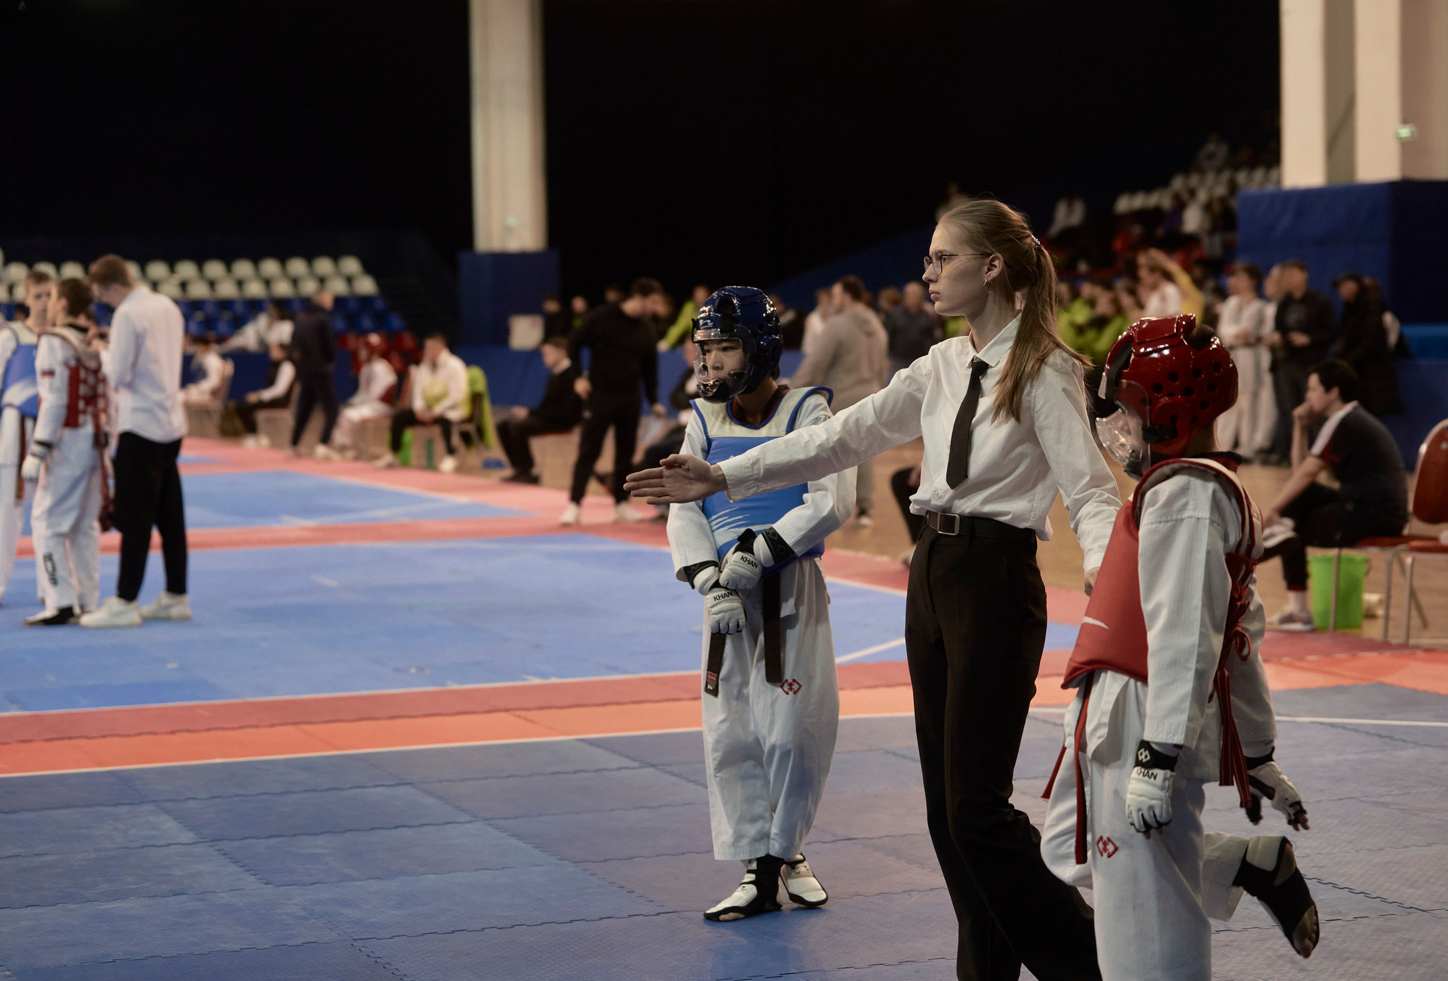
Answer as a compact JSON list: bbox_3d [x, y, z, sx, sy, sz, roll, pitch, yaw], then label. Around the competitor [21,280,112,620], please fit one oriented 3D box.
[{"bbox_3d":[-3.135,-0.192,13.650,0.400,1.639,0.470,2,4,31],"label":"competitor"}]

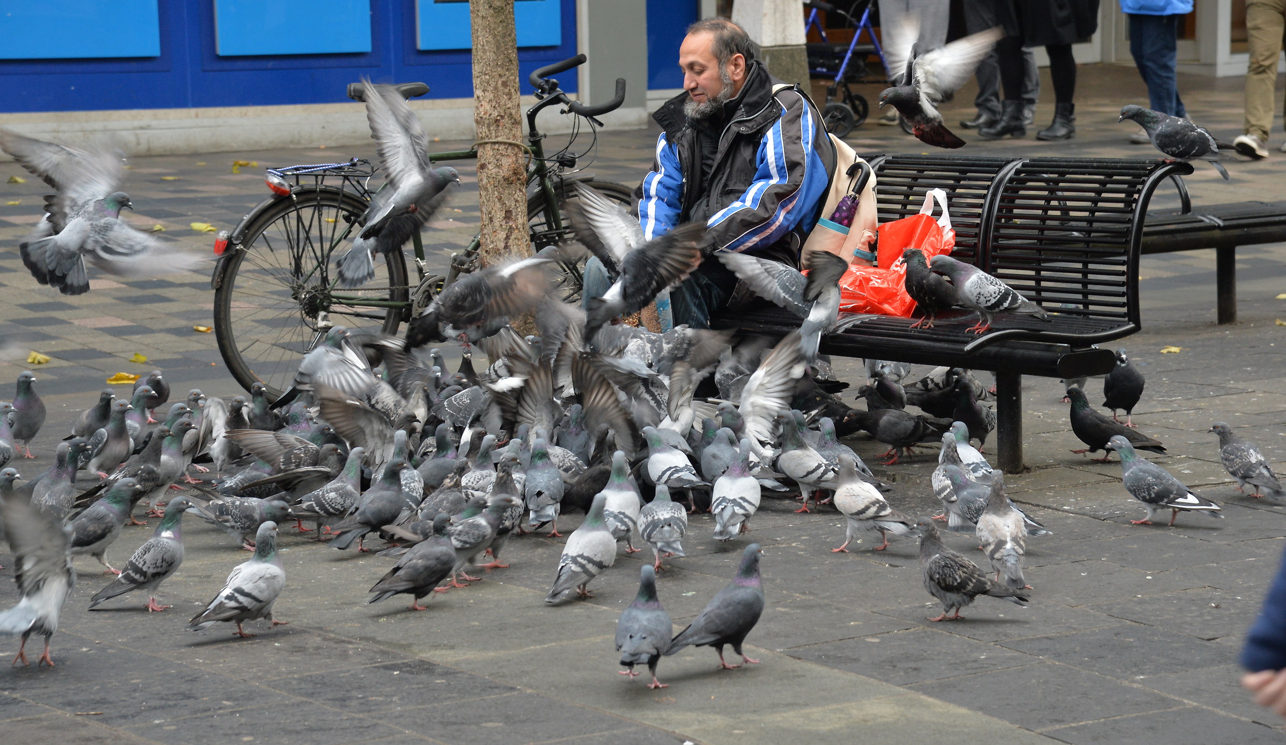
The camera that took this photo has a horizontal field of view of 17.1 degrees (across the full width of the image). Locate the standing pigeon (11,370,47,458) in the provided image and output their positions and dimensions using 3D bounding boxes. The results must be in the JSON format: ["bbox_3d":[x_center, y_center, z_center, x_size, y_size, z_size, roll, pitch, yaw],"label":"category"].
[{"bbox_3d":[-1.807,0.116,12.527,0.120,0.255,0.270,-5,7,-32],"label":"standing pigeon"}]

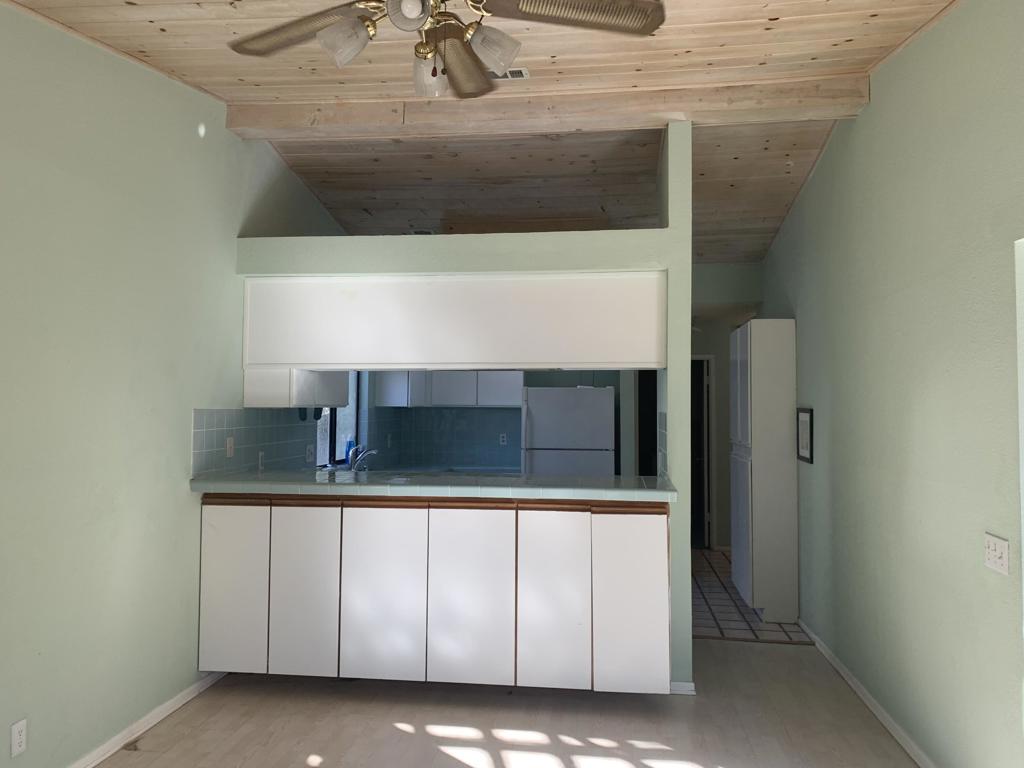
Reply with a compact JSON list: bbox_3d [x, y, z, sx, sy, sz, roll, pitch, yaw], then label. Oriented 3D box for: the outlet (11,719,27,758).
[{"bbox_3d":[-1.776,1.279,2.777,0.009,0.114,0.071,0,-2,7],"label":"outlet"}]

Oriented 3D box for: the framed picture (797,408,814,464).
[{"bbox_3d":[1.930,0.339,5.054,0.022,0.352,0.320,0,-2,7],"label":"framed picture"}]

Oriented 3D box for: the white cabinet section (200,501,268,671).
[{"bbox_3d":[-1.430,1.078,4.223,0.382,0.869,0.380,0,-2,7],"label":"white cabinet section"}]

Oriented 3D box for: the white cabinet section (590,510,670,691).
[{"bbox_3d":[0.609,1.081,3.962,0.373,0.869,0.380,0,-2,7],"label":"white cabinet section"}]

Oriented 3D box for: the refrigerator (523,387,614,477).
[{"bbox_3d":[0.558,0.882,7.415,0.850,1.674,0.760,0,-2,7],"label":"refrigerator"}]

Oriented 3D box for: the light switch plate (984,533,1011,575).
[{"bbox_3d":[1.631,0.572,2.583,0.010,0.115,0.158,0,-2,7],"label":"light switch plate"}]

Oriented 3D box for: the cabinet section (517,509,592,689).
[{"bbox_3d":[0.235,1.080,4.009,0.369,0.869,0.380,0,-2,7],"label":"cabinet section"}]

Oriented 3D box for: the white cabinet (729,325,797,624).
[{"bbox_3d":[1.909,0.619,5.890,0.296,2.126,0.930,0,-2,7],"label":"white cabinet"}]

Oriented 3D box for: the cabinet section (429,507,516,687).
[{"bbox_3d":[-0.176,1.080,4.062,0.450,0.869,0.380,0,-2,7],"label":"cabinet section"}]

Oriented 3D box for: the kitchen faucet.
[{"bbox_3d":[-1.195,0.630,6.217,0.200,0.269,0.100,0,-2,7],"label":"kitchen faucet"}]

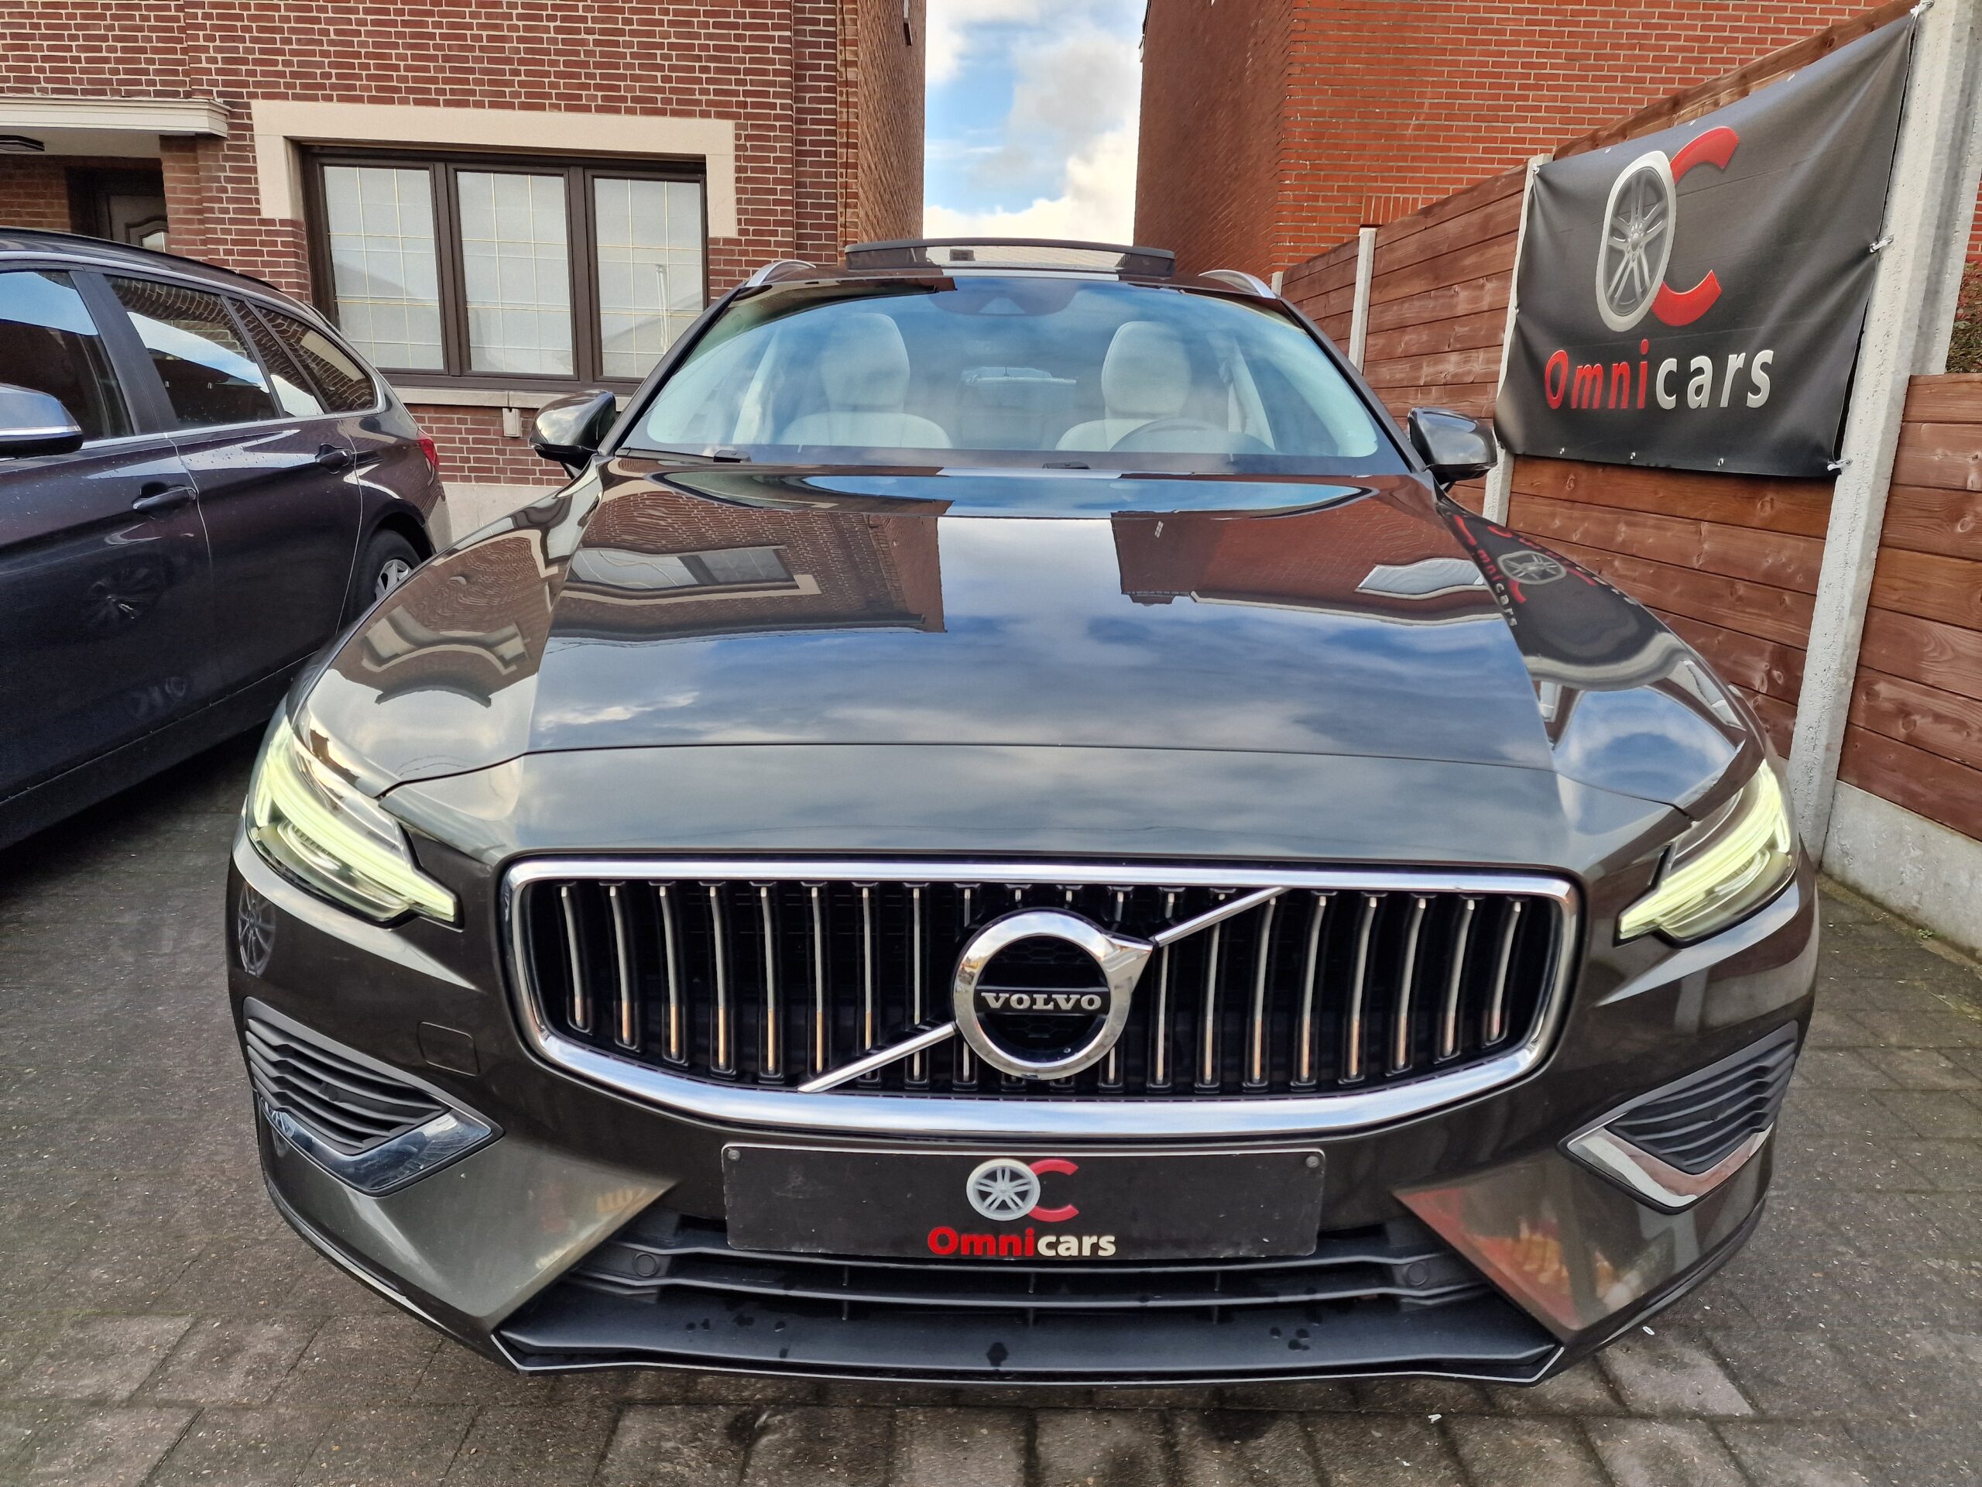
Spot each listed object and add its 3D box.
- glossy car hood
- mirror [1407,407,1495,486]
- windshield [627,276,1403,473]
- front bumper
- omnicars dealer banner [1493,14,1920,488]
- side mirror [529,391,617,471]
[{"bbox_3d":[0.039,-0.203,1.794,1.620,0.310,1.340,1,14,0],"label":"glossy car hood"},{"bbox_3d":[0.961,-0.618,2.759,0.205,0.165,0.165,1,14,0],"label":"mirror"},{"bbox_3d":[0.048,-0.755,2.717,1.440,0.170,0.960,1,43,0],"label":"windshield"},{"bbox_3d":[0.030,0.296,1.347,1.840,0.540,0.480,1,14,0],"label":"front bumper"},{"bbox_3d":[2.068,-1.402,4.115,0.070,1.040,2.090,1,14,-1],"label":"omnicars dealer banner"},{"bbox_3d":[-0.869,-0.653,2.756,0.205,0.165,0.165,1,14,0],"label":"side mirror"}]

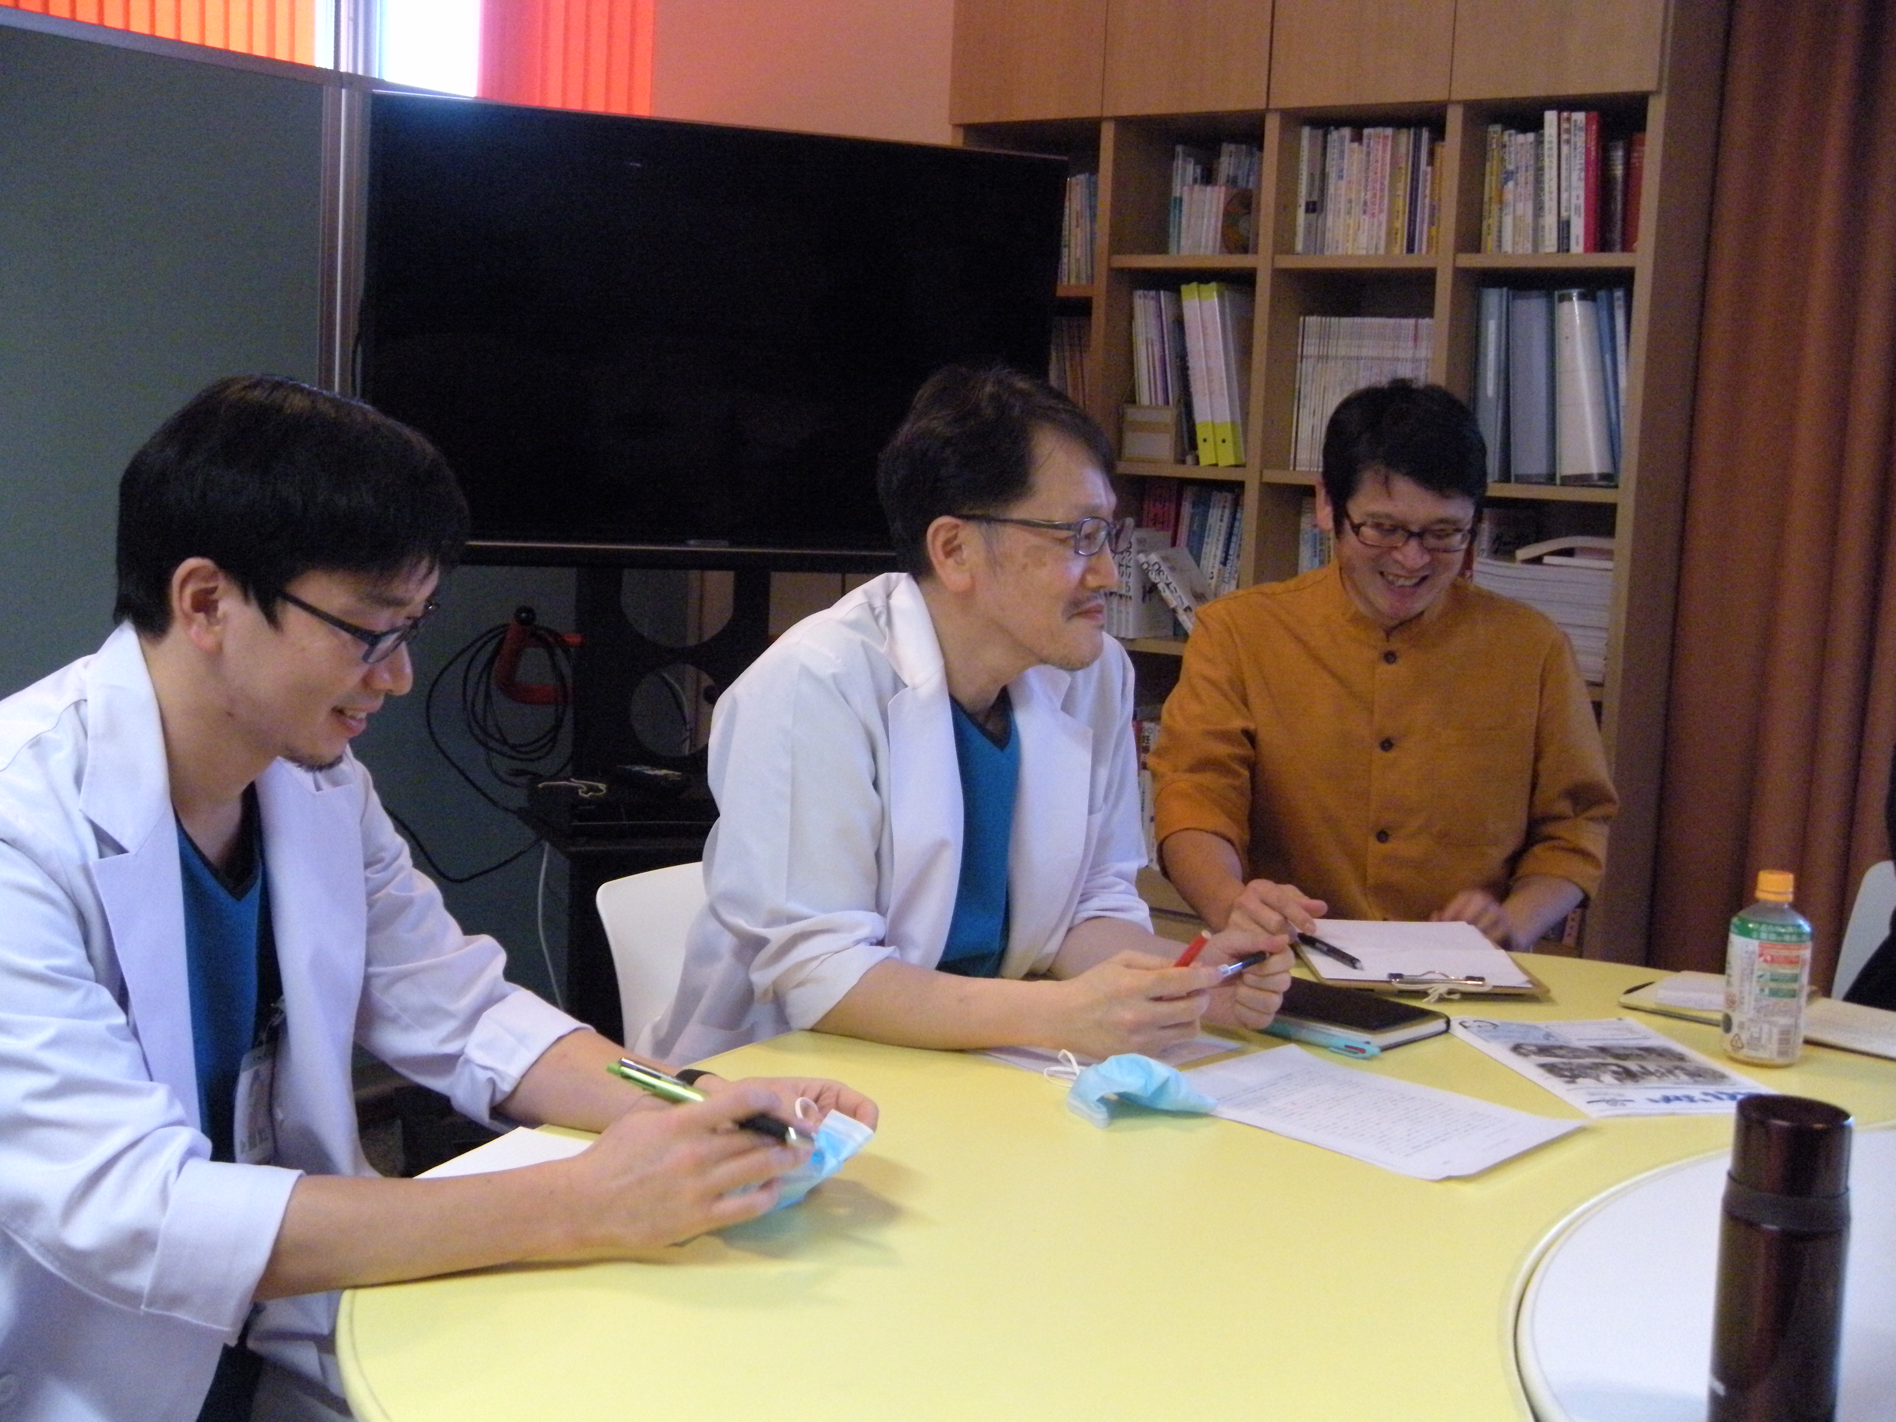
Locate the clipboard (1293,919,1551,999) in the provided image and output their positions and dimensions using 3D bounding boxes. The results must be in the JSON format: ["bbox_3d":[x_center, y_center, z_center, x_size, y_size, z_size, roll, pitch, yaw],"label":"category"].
[{"bbox_3d":[0.471,0.243,2.466,0.230,0.022,0.320,3,7,0],"label":"clipboard"}]

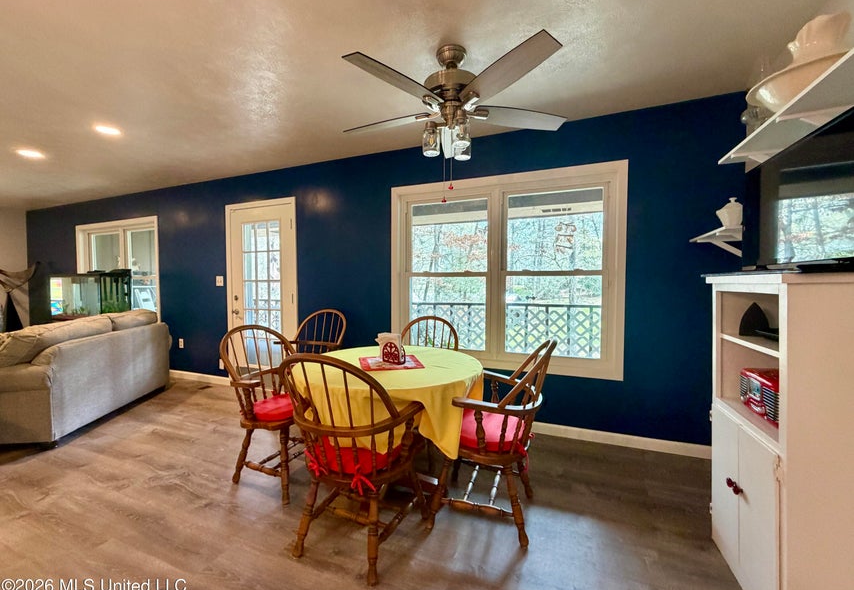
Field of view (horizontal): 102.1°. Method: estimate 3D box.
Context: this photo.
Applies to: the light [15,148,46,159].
[{"bbox_3d":[-3.795,-1.350,3.306,0.175,0.030,0.175,1,2,22],"label":"light"}]

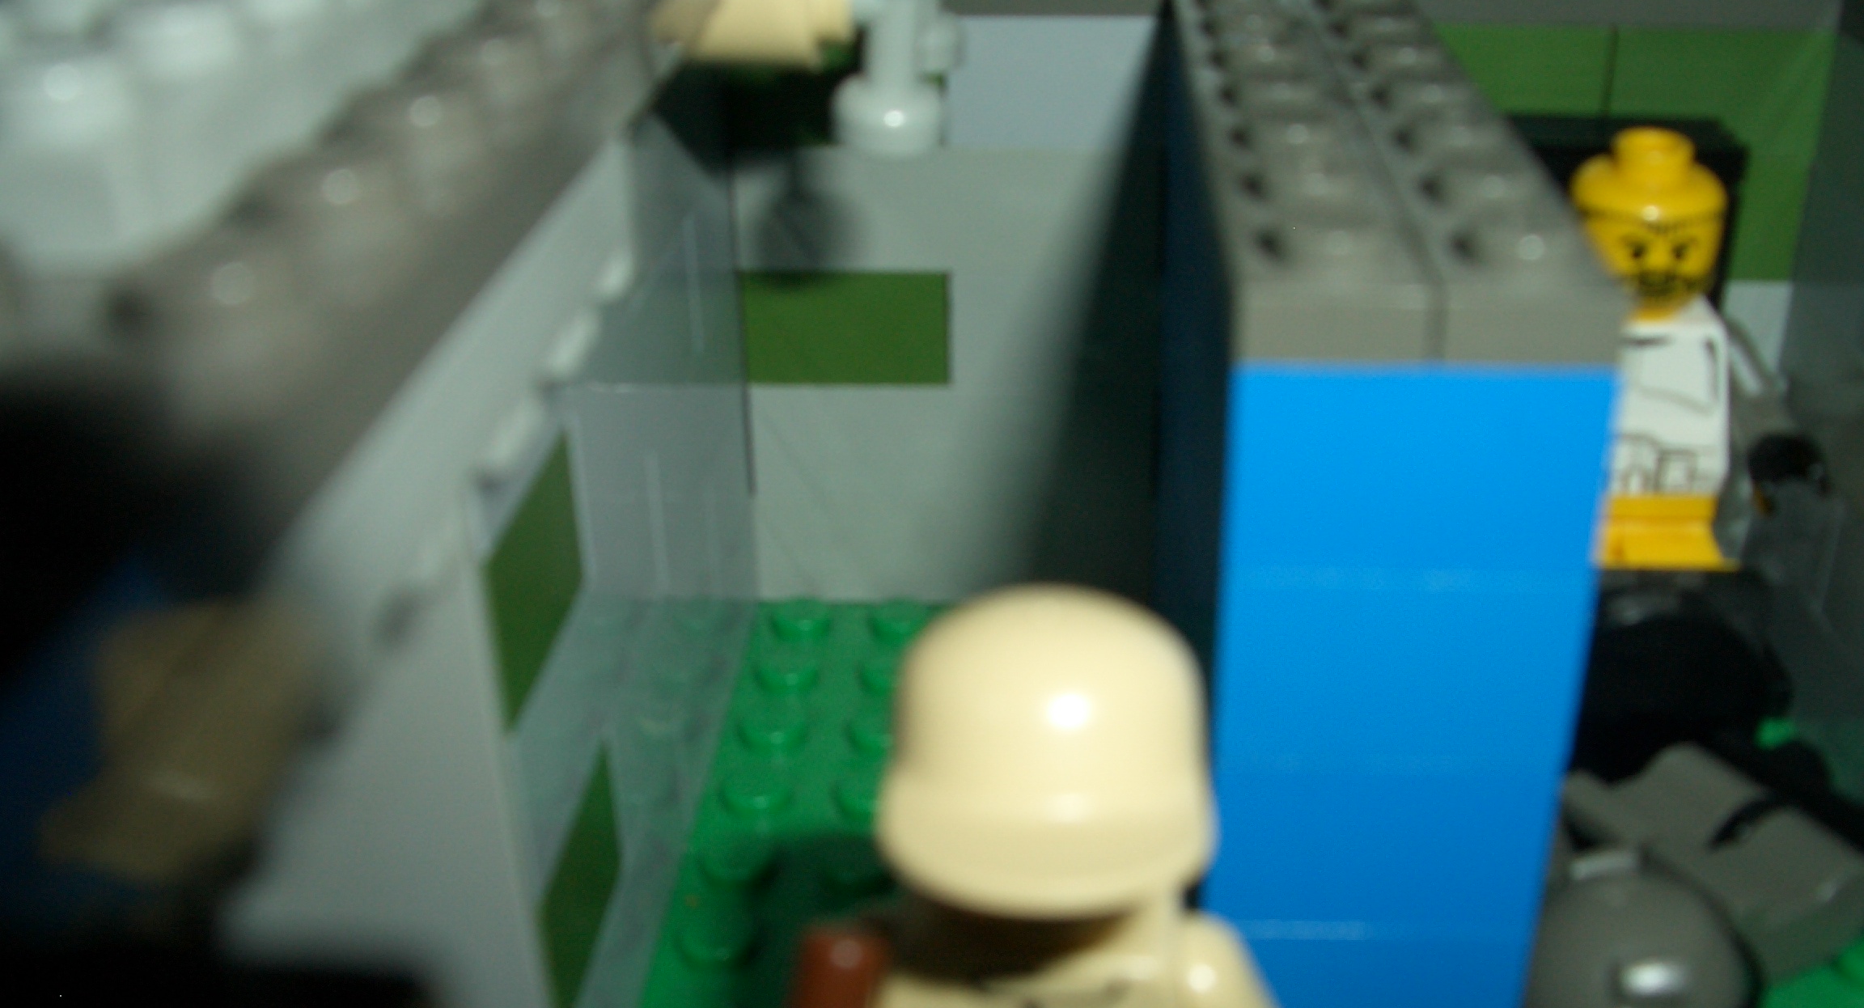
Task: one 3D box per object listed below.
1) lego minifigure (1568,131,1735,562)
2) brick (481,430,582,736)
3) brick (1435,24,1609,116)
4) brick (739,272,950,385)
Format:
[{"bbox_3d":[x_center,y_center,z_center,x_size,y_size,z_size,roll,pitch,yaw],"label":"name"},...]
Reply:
[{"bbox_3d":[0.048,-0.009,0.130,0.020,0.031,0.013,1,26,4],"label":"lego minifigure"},{"bbox_3d":[-0.023,0.003,0.092,0.008,0.010,0.016,1,26,4],"label":"brick"},{"bbox_3d":[0.040,-0.031,0.138,0.016,0.010,0.008,1,26,4],"label":"brick"},{"bbox_3d":[-0.006,-0.015,0.150,0.016,0.010,0.008,1,26,4],"label":"brick"}]

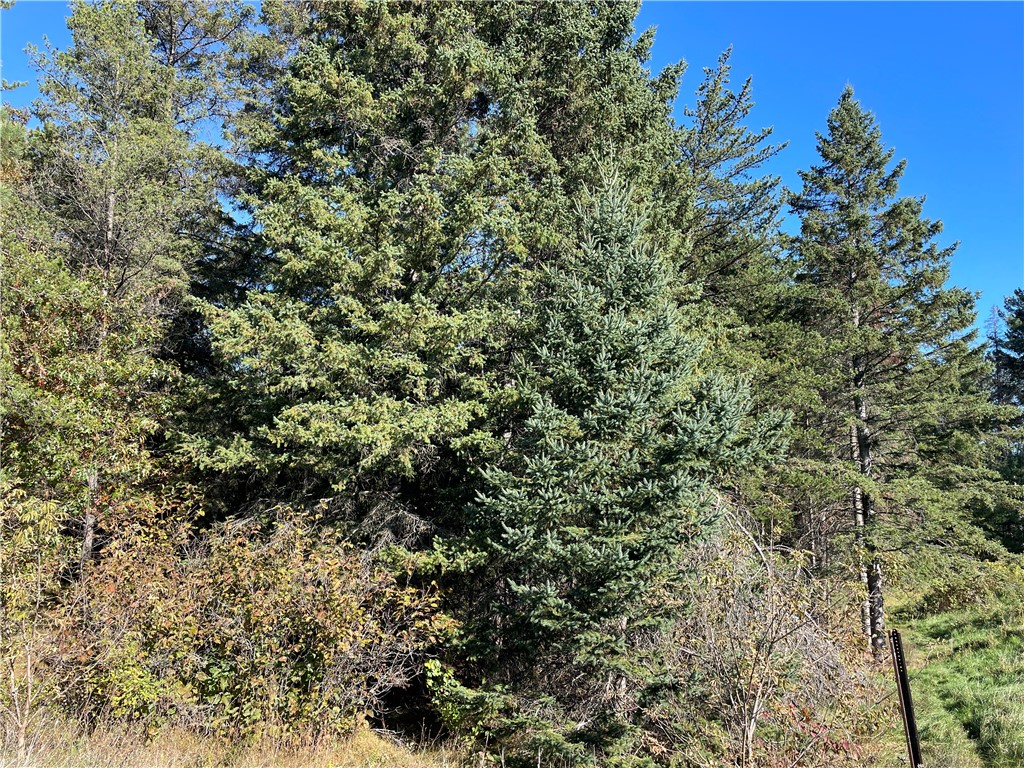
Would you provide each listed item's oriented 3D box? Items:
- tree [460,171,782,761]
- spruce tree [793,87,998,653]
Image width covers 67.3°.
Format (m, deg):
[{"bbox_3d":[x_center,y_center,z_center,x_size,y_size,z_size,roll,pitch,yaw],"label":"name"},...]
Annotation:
[{"bbox_3d":[0.970,0.450,6.850,2.750,4.900,2.600,0,-7,0],"label":"tree"},{"bbox_3d":[4.500,-0.300,9.300,2.900,7.000,2.900,0,-7,0],"label":"spruce tree"}]

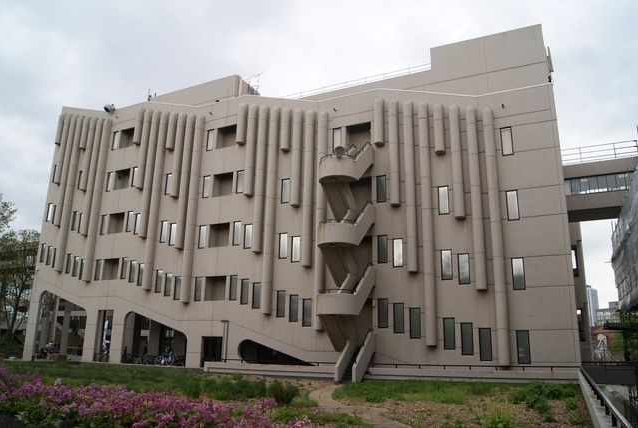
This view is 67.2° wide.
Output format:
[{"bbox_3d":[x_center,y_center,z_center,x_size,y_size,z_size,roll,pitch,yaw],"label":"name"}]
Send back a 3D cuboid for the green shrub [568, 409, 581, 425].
[{"bbox_3d":[5.425,4.300,10.200,0.310,0.340,0.310,-5,-15,25],"label":"green shrub"}]

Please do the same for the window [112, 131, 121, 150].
[{"bbox_3d":[-17.386,-6.238,41.044,0.590,1.660,0.130,-6,-16,26],"label":"window"}]

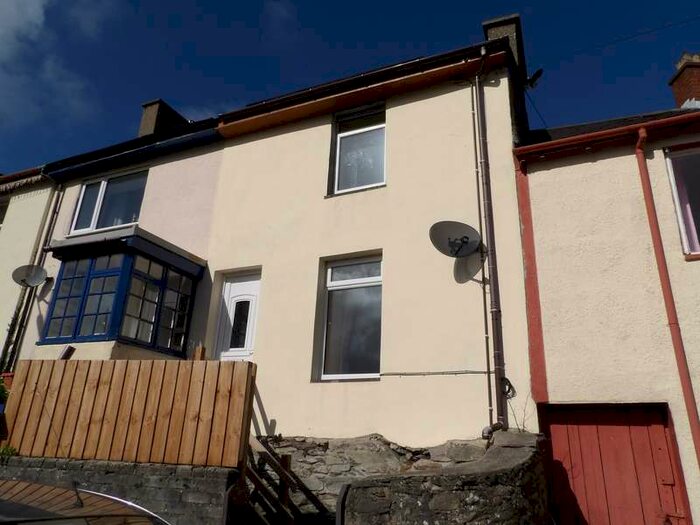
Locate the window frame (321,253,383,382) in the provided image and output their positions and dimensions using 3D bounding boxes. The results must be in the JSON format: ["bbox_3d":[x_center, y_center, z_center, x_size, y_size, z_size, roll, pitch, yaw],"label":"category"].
[{"bbox_3d":[0.075,0.745,6.571,0.930,1.640,0.080,-6,-22,23],"label":"window frame"}]

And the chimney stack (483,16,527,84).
[{"bbox_3d":[3.266,-4.238,10.191,0.720,1.250,1.000,-6,-22,23],"label":"chimney stack"}]

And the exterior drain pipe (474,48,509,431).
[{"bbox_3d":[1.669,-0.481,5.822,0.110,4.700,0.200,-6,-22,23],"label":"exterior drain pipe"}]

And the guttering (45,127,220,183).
[{"bbox_3d":[-4.141,-2.017,8.956,4.250,0.170,0.150,-6,-22,23],"label":"guttering"}]

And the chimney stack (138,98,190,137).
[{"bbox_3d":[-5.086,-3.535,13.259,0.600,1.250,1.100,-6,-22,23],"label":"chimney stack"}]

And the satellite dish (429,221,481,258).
[{"bbox_3d":[1.272,-0.325,5.732,0.600,0.530,0.360,5,-21,-6],"label":"satellite dish"}]

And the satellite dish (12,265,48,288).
[{"bbox_3d":[-5.834,0.206,8.803,0.560,0.500,0.360,7,-21,-10],"label":"satellite dish"}]

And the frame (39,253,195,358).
[{"bbox_3d":[-3.298,0.595,7.104,1.520,1.380,1.320,-6,-22,23],"label":"frame"}]

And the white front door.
[{"bbox_3d":[-1.626,1.190,7.215,0.840,2.050,0.080,-6,-22,23],"label":"white front door"}]

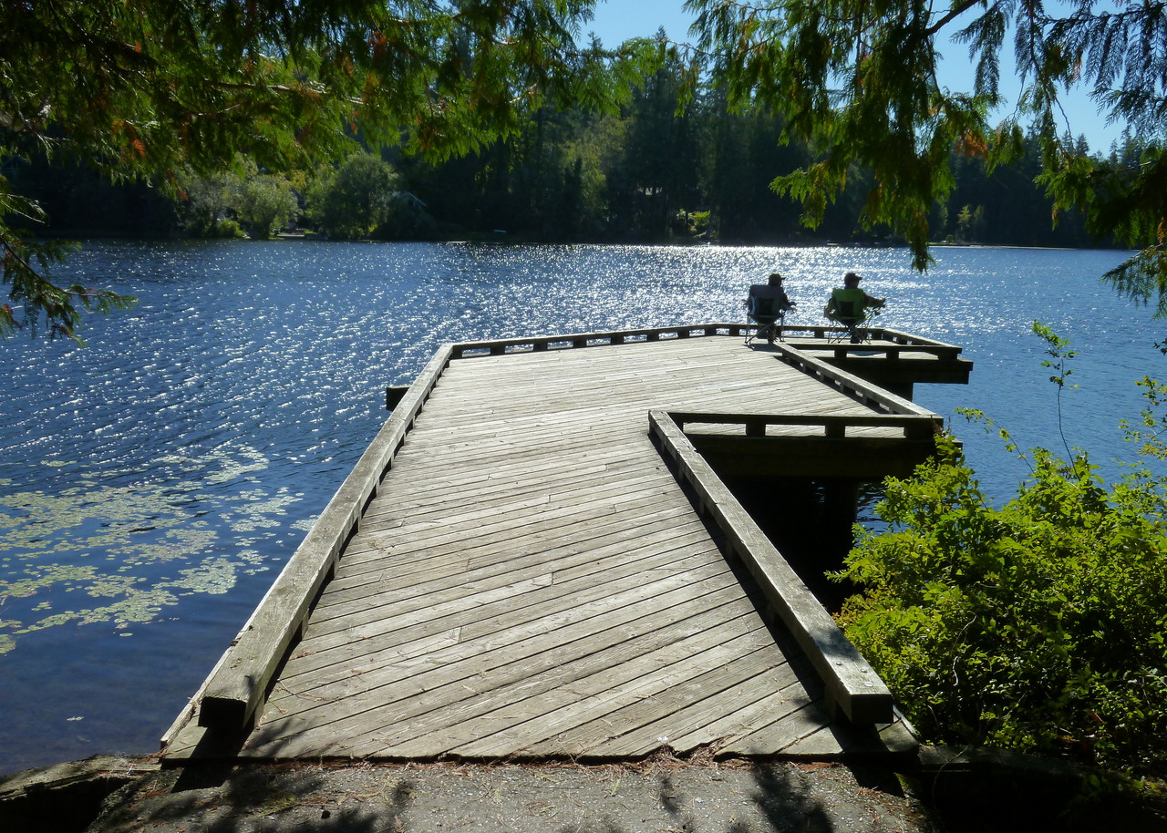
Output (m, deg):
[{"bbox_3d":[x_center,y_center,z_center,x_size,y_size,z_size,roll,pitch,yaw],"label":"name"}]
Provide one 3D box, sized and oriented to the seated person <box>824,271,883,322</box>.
[{"bbox_3d":[4.288,-1.702,17.469,0.820,1.150,0.800,6,11,26],"label":"seated person"}]

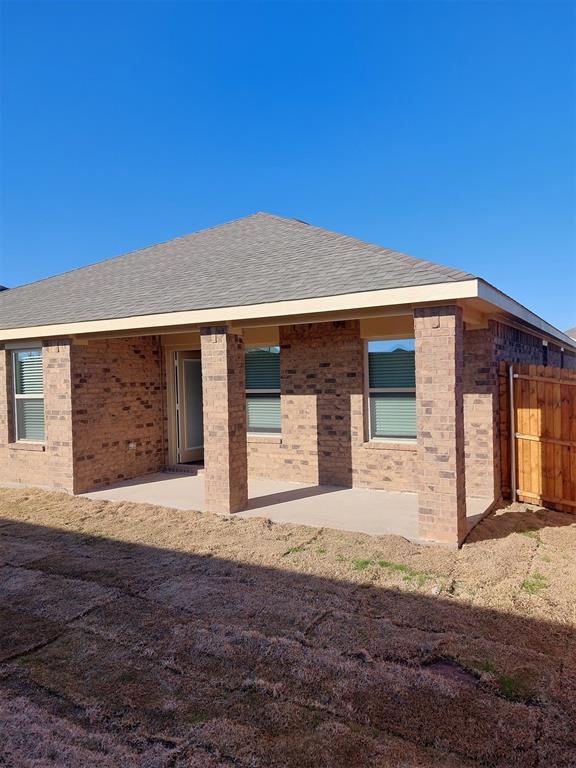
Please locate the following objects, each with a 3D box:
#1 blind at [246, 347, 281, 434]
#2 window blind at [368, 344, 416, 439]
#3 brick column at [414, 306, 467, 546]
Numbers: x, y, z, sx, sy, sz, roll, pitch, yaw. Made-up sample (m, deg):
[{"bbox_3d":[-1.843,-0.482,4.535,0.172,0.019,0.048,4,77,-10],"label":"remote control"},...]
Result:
[{"bbox_3d":[-0.398,0.110,9.006,0.860,1.497,0.060,-1,1,31],"label":"blind"},{"bbox_3d":[1.620,0.092,7.746,0.910,1.531,0.100,-1,1,31],"label":"window blind"},{"bbox_3d":[1.597,0.403,5.542,0.405,2.372,0.395,-1,1,31],"label":"brick column"}]

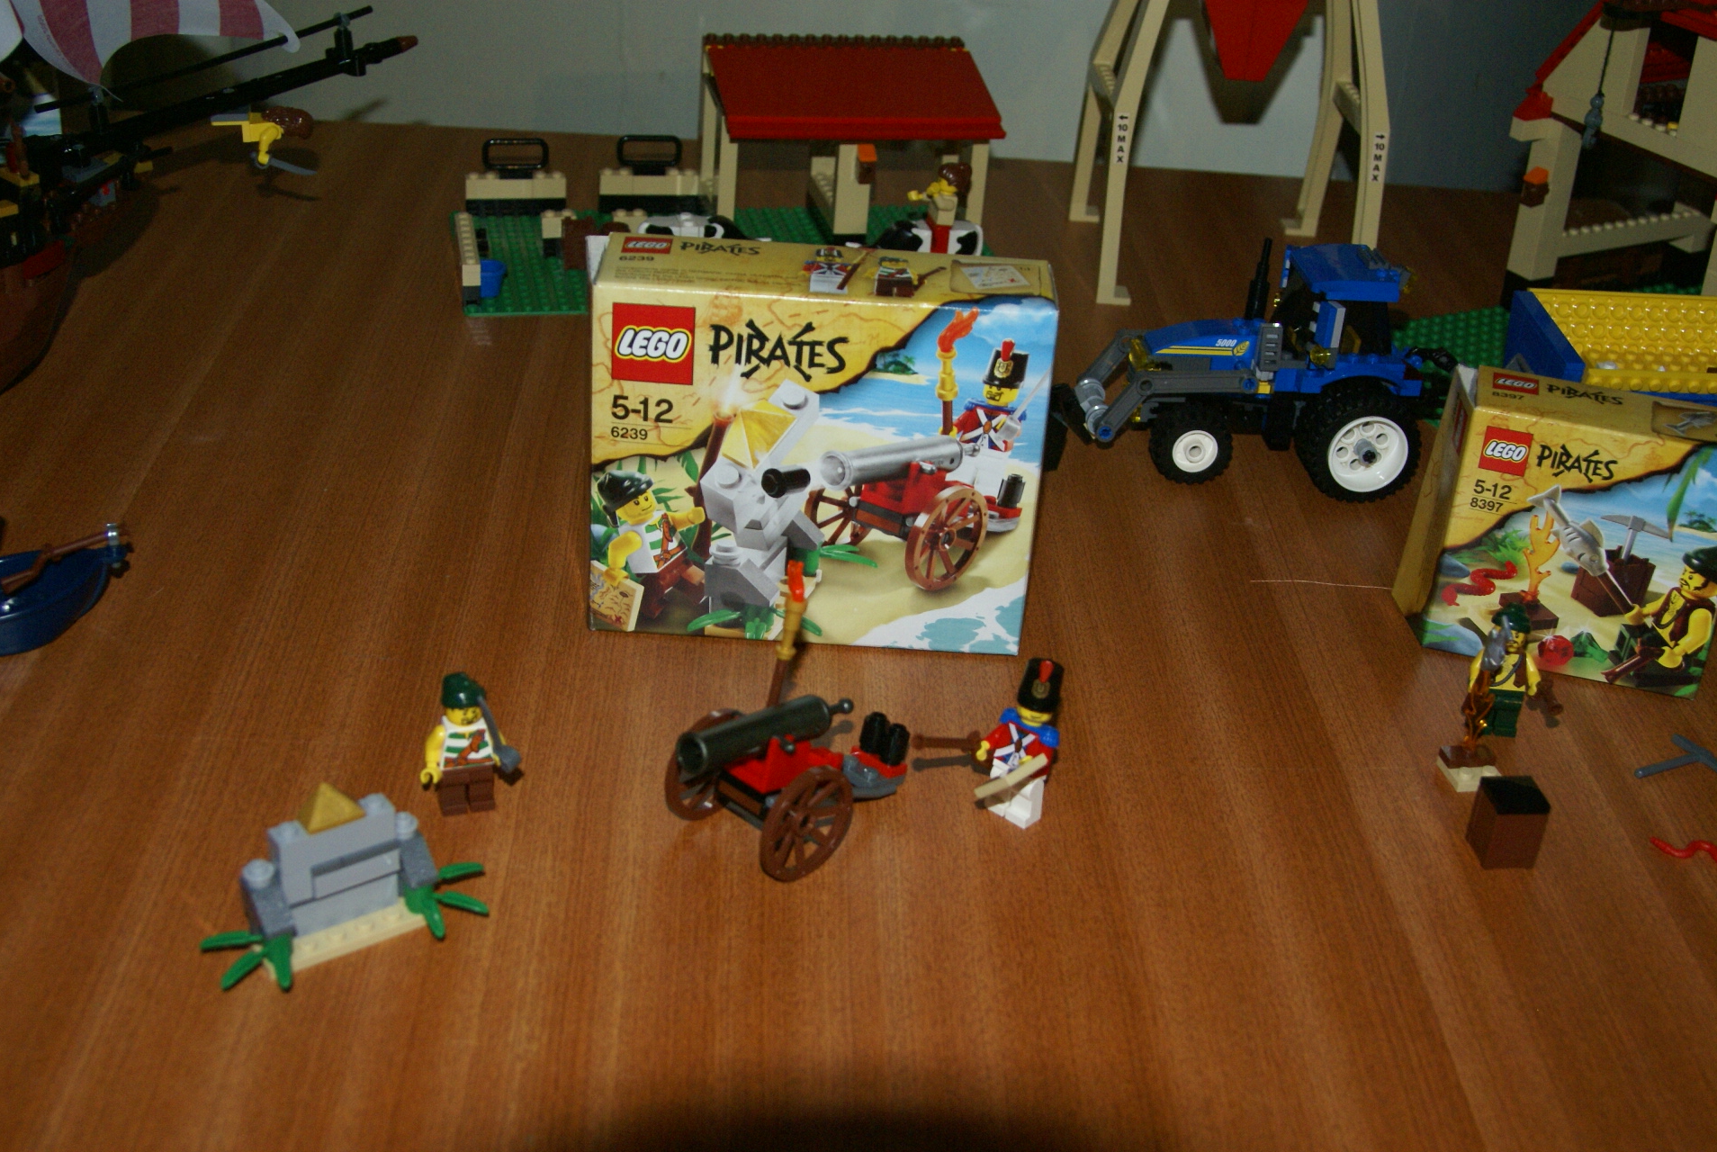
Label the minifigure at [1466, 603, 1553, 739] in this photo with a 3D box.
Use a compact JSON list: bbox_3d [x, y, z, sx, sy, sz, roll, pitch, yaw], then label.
[{"bbox_3d":[0.206,0.030,0.633,0.027,0.044,0.017,5,30,1],"label":"minifigure"}]

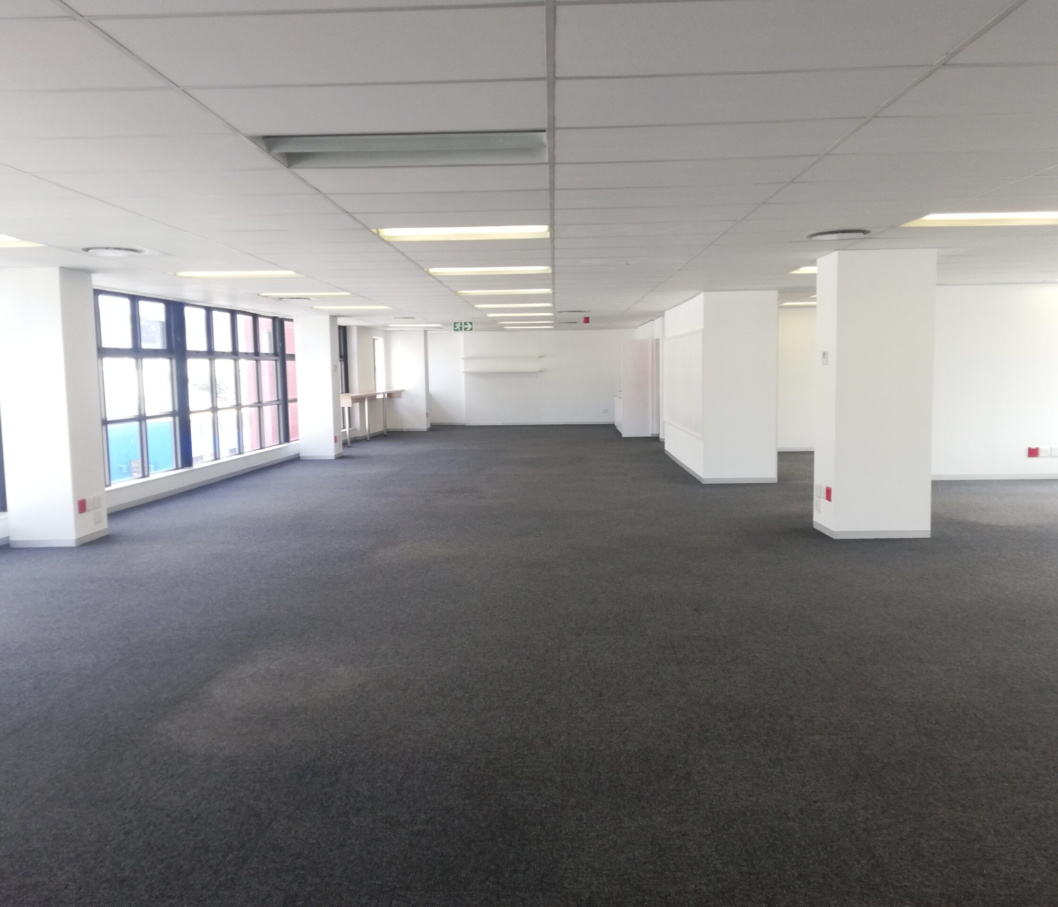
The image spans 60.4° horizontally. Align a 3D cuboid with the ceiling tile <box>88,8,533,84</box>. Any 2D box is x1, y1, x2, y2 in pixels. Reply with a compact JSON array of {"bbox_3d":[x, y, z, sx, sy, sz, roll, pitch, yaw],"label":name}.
[{"bbox_3d":[-0.538,-1.157,2.605,1.175,0.020,0.575,-1,5,2],"label":"ceiling tile"}]

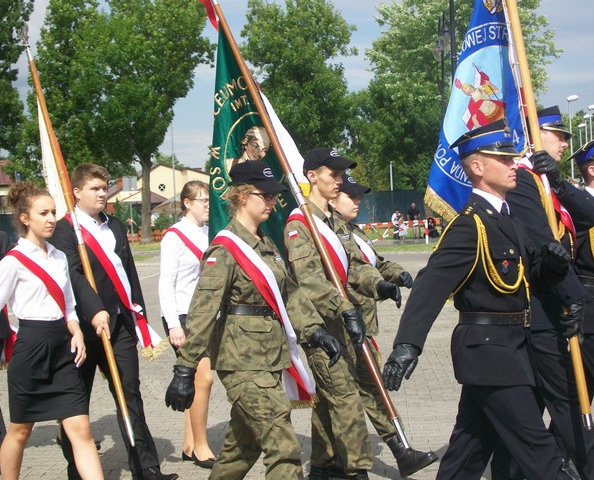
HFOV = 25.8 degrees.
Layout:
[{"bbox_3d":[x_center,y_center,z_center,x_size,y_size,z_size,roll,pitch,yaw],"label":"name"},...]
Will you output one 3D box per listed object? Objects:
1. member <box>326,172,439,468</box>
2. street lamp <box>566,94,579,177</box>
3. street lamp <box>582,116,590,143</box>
[{"bbox_3d":[0.444,0.471,7.220,0.750,1.680,0.550,-2,1,27],"label":"member"},{"bbox_3d":[16.258,-4.533,75.349,0.720,7.800,0.300,-2,1,11],"label":"street lamp"},{"bbox_3d":[20.942,-5.054,92.585,0.720,7.800,0.300,-2,1,11],"label":"street lamp"}]

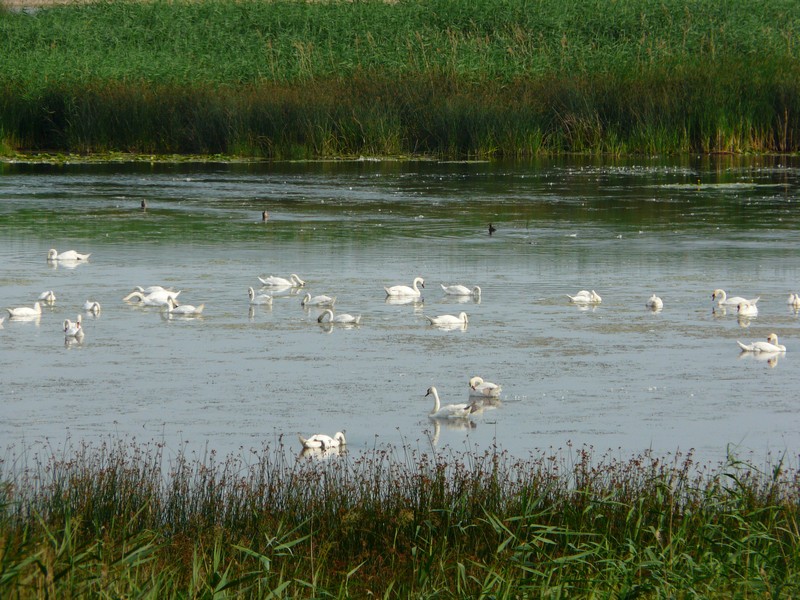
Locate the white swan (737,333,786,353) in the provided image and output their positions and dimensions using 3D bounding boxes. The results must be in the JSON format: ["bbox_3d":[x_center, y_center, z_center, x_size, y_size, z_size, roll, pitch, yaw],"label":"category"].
[{"bbox_3d":[8.145,0.949,197.645,1.100,0.450,0.450,0,4,3],"label":"white swan"}]

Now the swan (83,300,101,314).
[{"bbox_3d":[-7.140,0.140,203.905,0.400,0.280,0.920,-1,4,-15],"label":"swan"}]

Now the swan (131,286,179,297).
[{"bbox_3d":[-5.976,-0.260,214.873,1.140,0.320,0.430,1,4,8],"label":"swan"}]

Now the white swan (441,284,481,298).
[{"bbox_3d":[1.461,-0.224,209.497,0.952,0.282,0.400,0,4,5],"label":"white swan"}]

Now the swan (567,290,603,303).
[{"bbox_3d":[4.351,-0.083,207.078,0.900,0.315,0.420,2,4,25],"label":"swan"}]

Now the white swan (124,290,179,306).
[{"bbox_3d":[-5.968,-0.042,211.655,1.420,0.360,0.450,2,5,22],"label":"white swan"}]

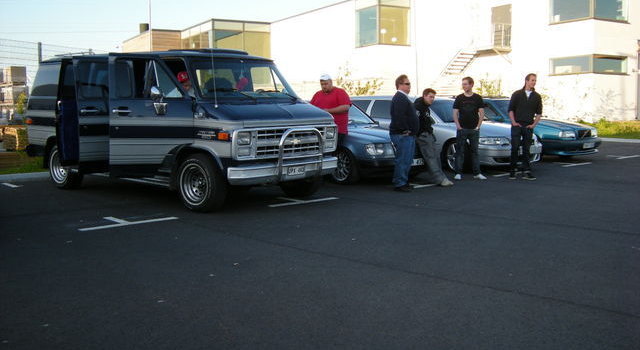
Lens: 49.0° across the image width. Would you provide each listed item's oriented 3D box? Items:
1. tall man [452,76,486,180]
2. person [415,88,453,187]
[{"bbox_3d":[2.565,-0.817,12.104,0.530,1.760,0.340,1,7,5],"label":"tall man"},{"bbox_3d":[1.834,-0.615,11.221,0.600,1.550,0.500,4,8,32],"label":"person"}]

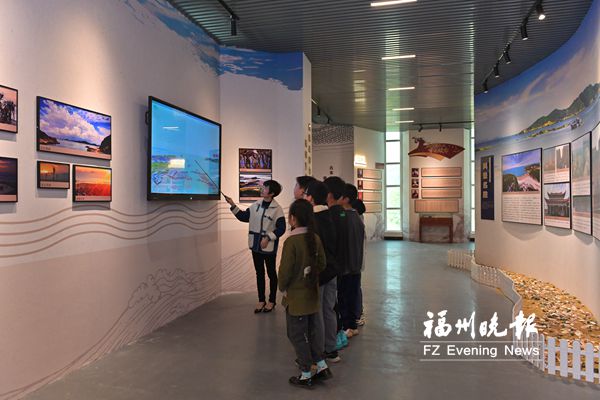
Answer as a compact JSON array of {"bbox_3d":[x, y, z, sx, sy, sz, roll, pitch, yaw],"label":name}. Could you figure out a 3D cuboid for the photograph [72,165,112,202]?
[{"bbox_3d":[-1.745,-0.129,3.656,0.030,0.297,0.440,0,0,15],"label":"photograph"}]

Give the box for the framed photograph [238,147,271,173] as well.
[{"bbox_3d":[-0.660,-0.580,6.480,0.505,0.355,0.030,0,0,-22],"label":"framed photograph"}]

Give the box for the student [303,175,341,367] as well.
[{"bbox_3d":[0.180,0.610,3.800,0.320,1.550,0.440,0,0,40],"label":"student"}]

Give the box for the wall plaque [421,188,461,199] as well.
[{"bbox_3d":[4.540,-0.190,13.870,1.210,0.285,0.040,0,0,14],"label":"wall plaque"}]

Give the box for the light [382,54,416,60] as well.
[{"bbox_3d":[1.560,-2.235,6.830,0.510,0.040,0.065,0,0,14],"label":"light"}]

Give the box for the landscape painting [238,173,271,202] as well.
[{"bbox_3d":[-0.645,-0.180,6.310,0.480,0.410,0.035,0,0,-17],"label":"landscape painting"}]

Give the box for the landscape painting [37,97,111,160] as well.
[{"bbox_3d":[-1.810,-0.553,3.533,0.030,0.395,0.785,0,0,14],"label":"landscape painting"}]

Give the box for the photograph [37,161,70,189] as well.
[{"bbox_3d":[-1.870,-0.182,3.295,0.028,0.197,0.293,0,0,14],"label":"photograph"}]

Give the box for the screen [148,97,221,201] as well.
[{"bbox_3d":[-1.300,-0.510,5.100,0.090,1.035,1.700,0,0,15],"label":"screen"}]

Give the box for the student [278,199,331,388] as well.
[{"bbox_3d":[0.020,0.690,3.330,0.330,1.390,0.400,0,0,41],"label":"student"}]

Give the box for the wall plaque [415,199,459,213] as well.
[{"bbox_3d":[4.443,0.216,14.000,1.410,0.405,0.050,0,0,8],"label":"wall plaque"}]

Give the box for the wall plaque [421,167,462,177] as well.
[{"bbox_3d":[4.582,-0.889,14.000,1.300,0.310,0.050,0,0,8],"label":"wall plaque"}]

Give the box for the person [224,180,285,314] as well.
[{"bbox_3d":[-0.510,0.575,5.410,0.660,1.630,0.420,0,0,22],"label":"person"}]

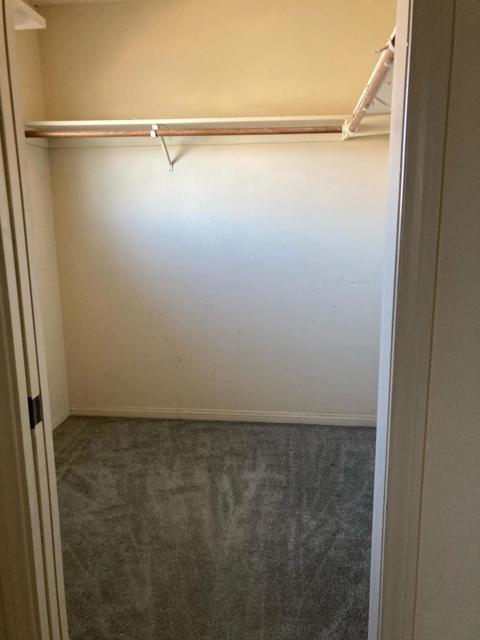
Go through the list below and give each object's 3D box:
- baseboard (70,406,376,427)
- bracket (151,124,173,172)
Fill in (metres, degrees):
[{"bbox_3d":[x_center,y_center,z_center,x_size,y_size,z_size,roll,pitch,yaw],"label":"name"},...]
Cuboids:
[{"bbox_3d":[-0.115,0.607,3.283,2.010,0.077,0.016,1,12,6],"label":"baseboard"},{"bbox_3d":[-0.419,-0.931,2.832,0.030,0.230,0.330,1,12,6],"label":"bracket"}]

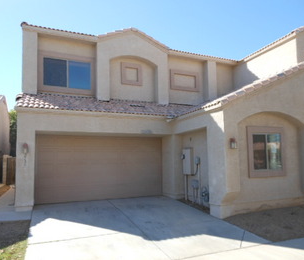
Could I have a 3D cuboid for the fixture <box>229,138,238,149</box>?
[{"bbox_3d":[2.170,0.359,6.674,0.170,0.300,0.180,1,-6,-21],"label":"fixture"}]

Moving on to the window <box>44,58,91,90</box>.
[{"bbox_3d":[-3.302,-2.198,9.868,1.820,1.150,0.100,1,-6,-21],"label":"window"}]

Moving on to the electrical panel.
[{"bbox_3d":[1.270,1.118,8.789,0.180,0.890,0.500,1,-6,-21],"label":"electrical panel"}]

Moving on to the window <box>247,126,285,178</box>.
[{"bbox_3d":[3.466,0.664,7.499,1.380,1.480,0.100,1,-6,-21],"label":"window"}]

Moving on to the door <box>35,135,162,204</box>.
[{"bbox_3d":[-1.845,1.468,9.709,4.870,2.460,0.080,1,-6,-21],"label":"door"}]

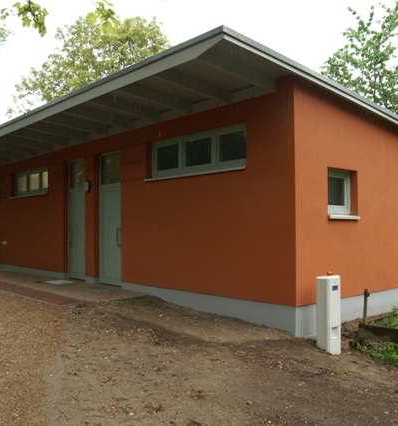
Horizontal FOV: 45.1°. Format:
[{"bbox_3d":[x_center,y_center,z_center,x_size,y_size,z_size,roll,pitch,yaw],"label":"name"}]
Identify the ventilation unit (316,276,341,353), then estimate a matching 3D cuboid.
[{"bbox_3d":[1.667,1.268,6.173,0.271,1.007,0.190,1,-2,-36],"label":"ventilation unit"}]

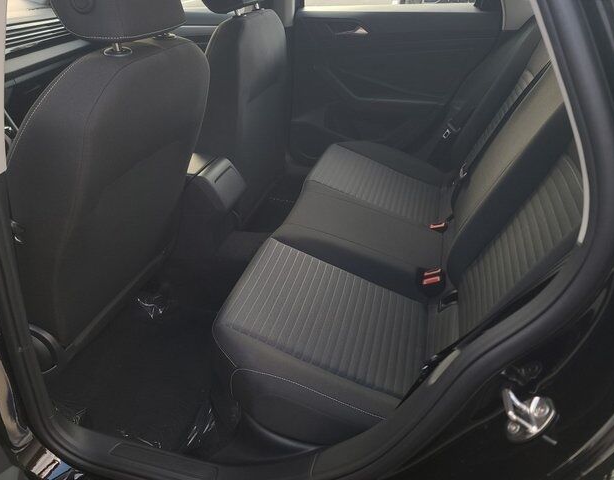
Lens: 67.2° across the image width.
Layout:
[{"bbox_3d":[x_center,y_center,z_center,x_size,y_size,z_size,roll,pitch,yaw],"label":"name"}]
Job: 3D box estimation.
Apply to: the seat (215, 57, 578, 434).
[{"bbox_3d":[0.323,-0.173,1.312,0.810,0.790,1.280,8,35,12],"label":"seat"}]

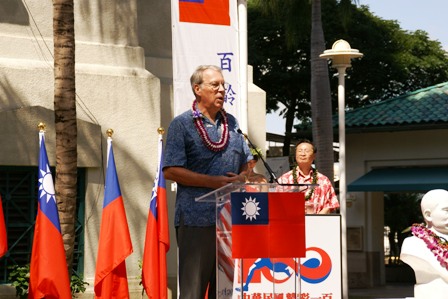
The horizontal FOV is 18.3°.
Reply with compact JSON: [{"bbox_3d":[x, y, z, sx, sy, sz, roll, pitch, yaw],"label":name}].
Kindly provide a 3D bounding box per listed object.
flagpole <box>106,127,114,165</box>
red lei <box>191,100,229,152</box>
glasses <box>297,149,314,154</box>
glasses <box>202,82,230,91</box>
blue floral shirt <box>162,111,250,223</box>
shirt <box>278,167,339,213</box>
[{"bbox_3d":[-0.800,0.750,9.600,0.052,1.800,0.052,2,-2,0],"label":"flagpole"},{"bbox_3d":[-0.080,-0.132,8.000,0.220,0.300,0.190,0,-2,-33],"label":"red lei"},{"bbox_3d":[0.706,0.017,12.000,0.148,0.045,0.140,-6,-13,12],"label":"glasses"},{"bbox_3d":[-0.057,-0.361,7.980,0.140,0.045,0.142,-2,-2,42],"label":"glasses"},{"bbox_3d":[-0.096,0.104,8.080,0.560,0.680,0.340,0,-2,-34],"label":"blue floral shirt"},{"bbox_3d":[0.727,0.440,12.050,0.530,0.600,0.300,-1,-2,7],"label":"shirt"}]

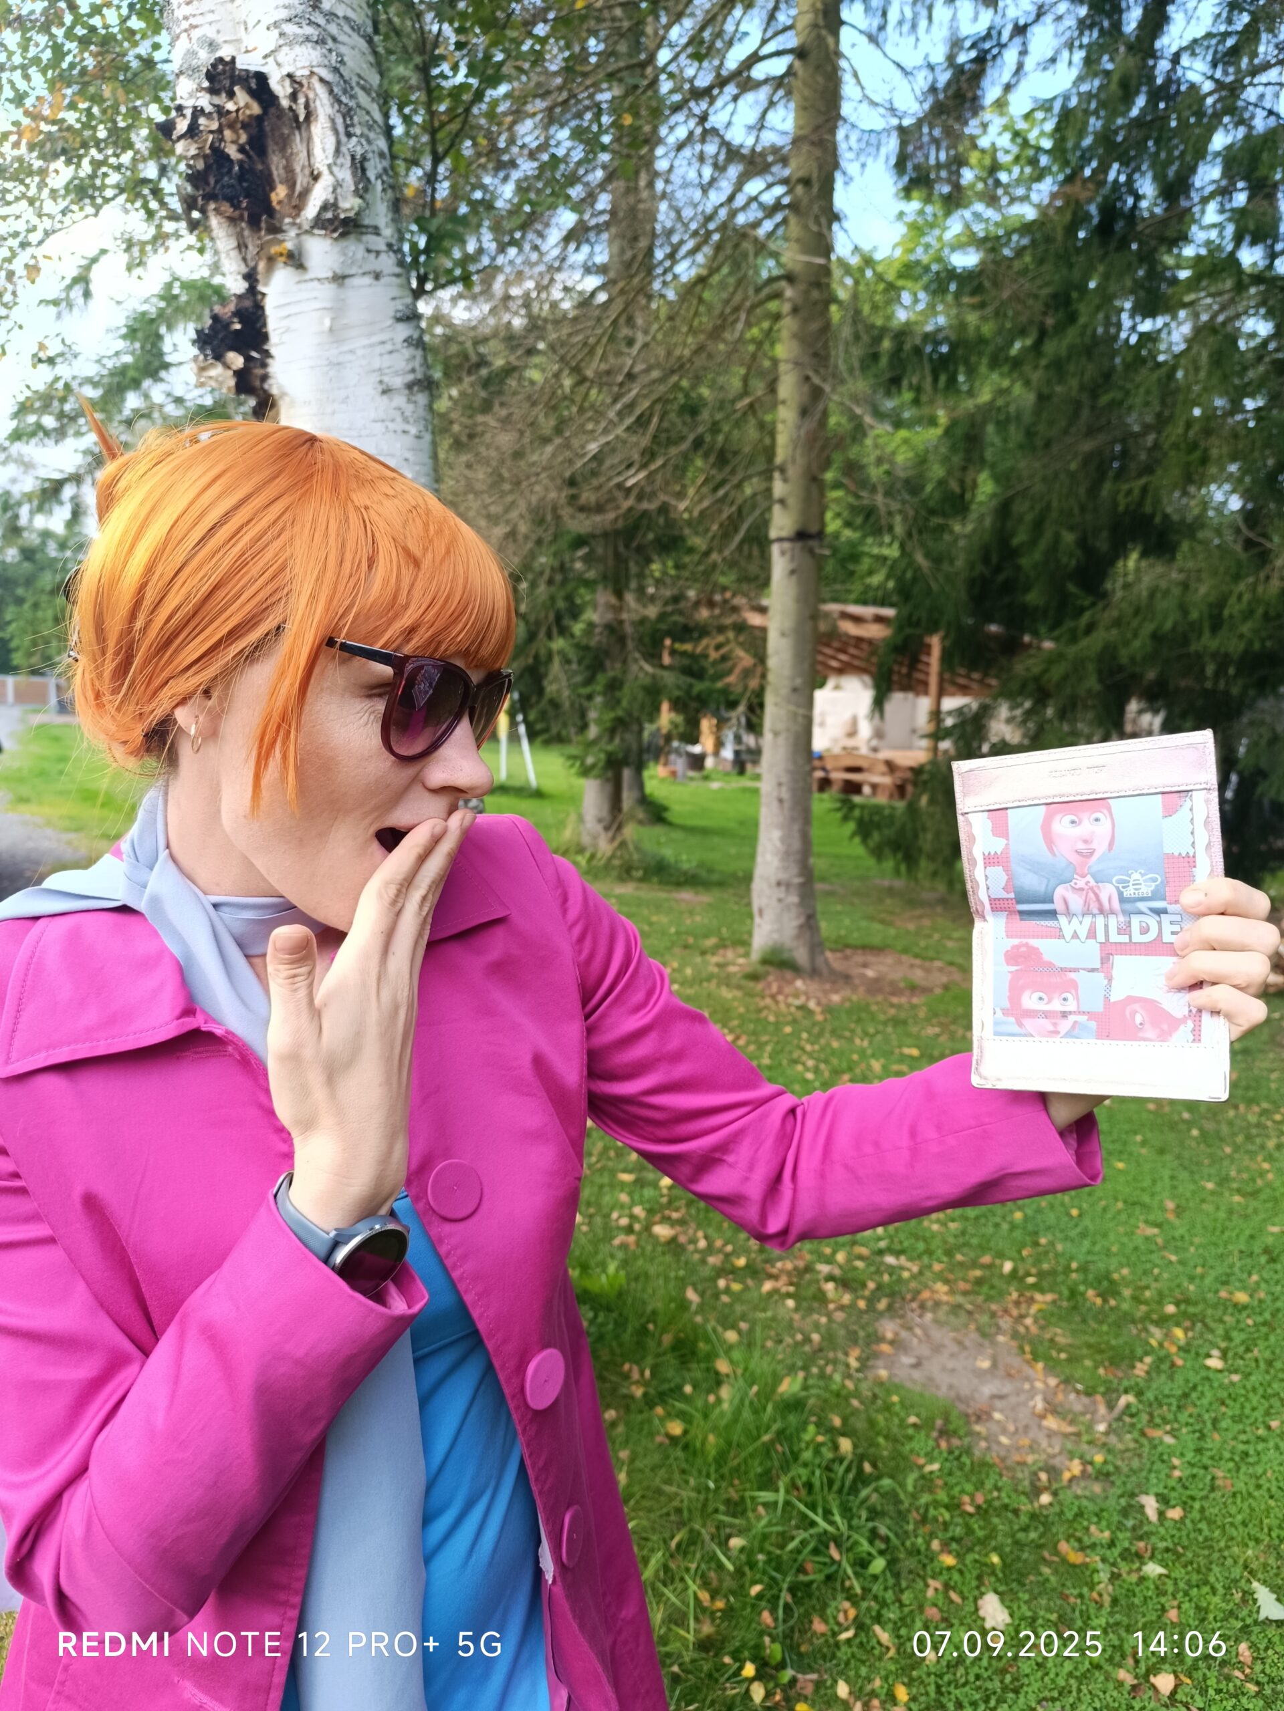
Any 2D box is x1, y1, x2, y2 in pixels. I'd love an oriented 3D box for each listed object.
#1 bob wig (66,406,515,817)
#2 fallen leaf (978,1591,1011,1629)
[{"bbox_3d":[-0.178,-0.123,0.620,0.235,0.205,0.190,15,8,18],"label":"bob wig"},{"bbox_3d":[0.572,1.228,1.933,0.052,0.015,0.080,2,8,0],"label":"fallen leaf"}]

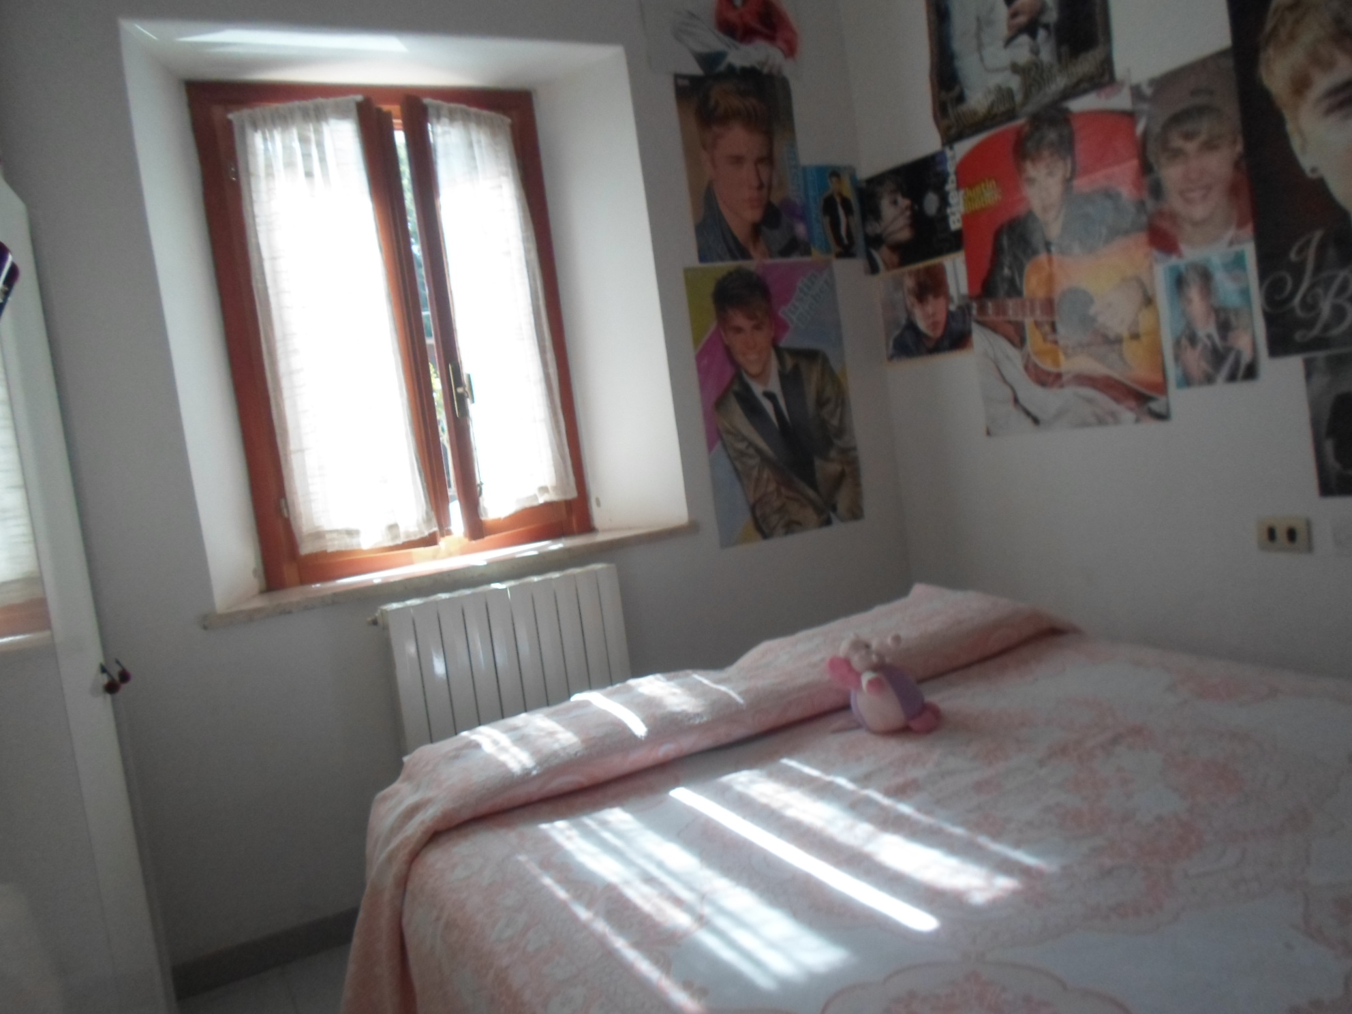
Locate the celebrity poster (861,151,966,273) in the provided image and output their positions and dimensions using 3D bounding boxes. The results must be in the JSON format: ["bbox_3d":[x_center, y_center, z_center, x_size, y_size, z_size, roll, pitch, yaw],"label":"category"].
[{"bbox_3d":[0.745,-0.944,3.166,0.010,0.322,0.422,-10,5,-27],"label":"celebrity poster"}]

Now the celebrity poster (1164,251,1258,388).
[{"bbox_3d":[1.265,-0.443,2.317,0.010,0.308,0.227,-10,5,-27],"label":"celebrity poster"}]

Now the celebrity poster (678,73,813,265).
[{"bbox_3d":[0.223,-1.069,3.086,0.419,0.580,0.010,-10,5,-25],"label":"celebrity poster"}]

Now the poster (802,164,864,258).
[{"bbox_3d":[0.524,-0.977,3.232,0.206,0.303,0.010,-10,5,-25],"label":"poster"}]

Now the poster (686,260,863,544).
[{"bbox_3d":[0.336,-0.345,3.148,0.557,0.869,0.010,-10,5,-25],"label":"poster"}]

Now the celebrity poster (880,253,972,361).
[{"bbox_3d":[0.798,-0.632,3.166,0.010,0.292,0.404,-10,5,-27],"label":"celebrity poster"}]

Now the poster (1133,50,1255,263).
[{"bbox_3d":[1.212,-0.814,2.293,0.010,0.430,0.266,-10,5,-27],"label":"poster"}]

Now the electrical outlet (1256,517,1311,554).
[{"bbox_3d":[1.390,0.065,2.239,0.015,0.078,0.120,-10,5,-27],"label":"electrical outlet"}]

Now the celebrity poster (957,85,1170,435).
[{"bbox_3d":[1.028,-0.658,2.707,0.010,0.891,0.633,-10,5,-27],"label":"celebrity poster"}]

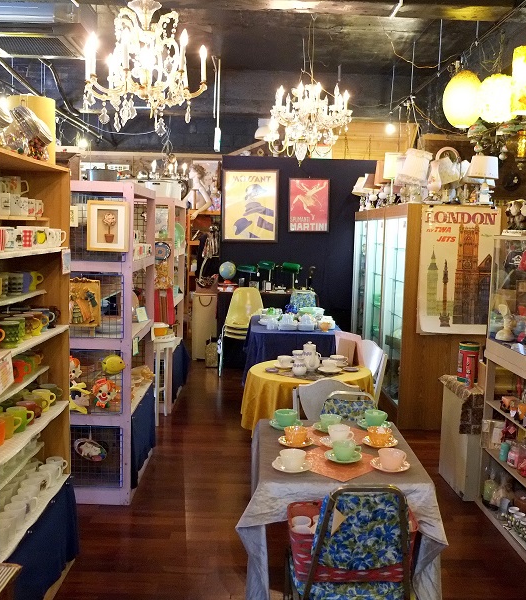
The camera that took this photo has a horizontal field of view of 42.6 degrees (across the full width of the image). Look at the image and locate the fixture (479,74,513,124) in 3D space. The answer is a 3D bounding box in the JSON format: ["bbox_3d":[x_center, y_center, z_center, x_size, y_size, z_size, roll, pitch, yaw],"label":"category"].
[{"bbox_3d":[1.236,-1.055,3.550,0.245,0.245,0.245,1,6,0],"label":"fixture"}]

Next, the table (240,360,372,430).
[{"bbox_3d":[0.279,0.793,4.163,0.800,0.730,0.800,1,6,-1],"label":"table"}]

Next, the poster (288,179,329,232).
[{"bbox_3d":[0.570,-1.155,8.280,0.505,0.649,0.030,1,6,-1],"label":"poster"}]

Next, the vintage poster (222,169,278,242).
[{"bbox_3d":[-0.145,-1.127,8.106,0.675,0.870,0.030,1,6,0],"label":"vintage poster"}]

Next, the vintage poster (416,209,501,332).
[{"bbox_3d":[1.542,-0.233,5.289,0.625,1.015,0.010,1,6,0],"label":"vintage poster"}]

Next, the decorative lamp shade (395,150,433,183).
[{"bbox_3d":[1.204,-1.048,5.381,0.240,0.260,0.240,15,5,-2],"label":"decorative lamp shade"}]

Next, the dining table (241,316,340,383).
[{"bbox_3d":[0.281,0.594,6.098,0.800,0.720,1.120,1,6,0],"label":"dining table"}]

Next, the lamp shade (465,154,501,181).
[{"bbox_3d":[1.750,-1.049,5.355,0.240,0.172,0.240,1,6,-1],"label":"lamp shade"}]

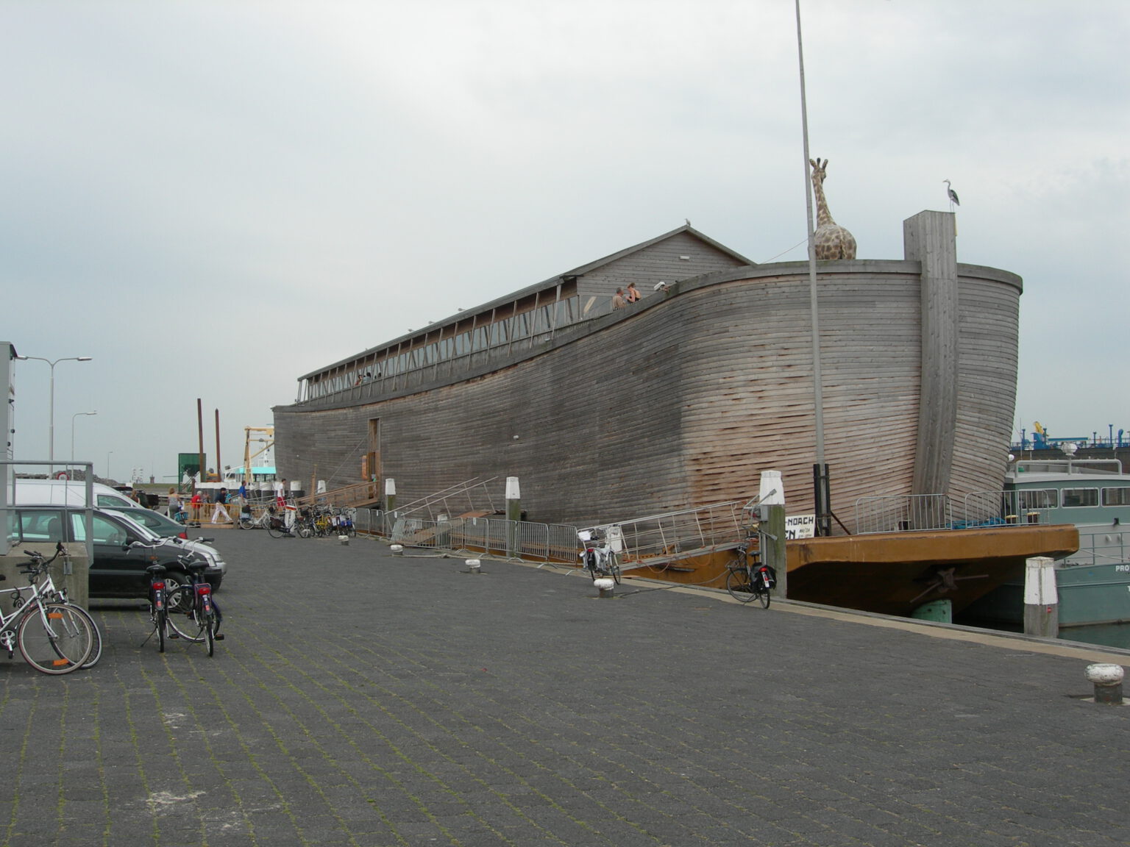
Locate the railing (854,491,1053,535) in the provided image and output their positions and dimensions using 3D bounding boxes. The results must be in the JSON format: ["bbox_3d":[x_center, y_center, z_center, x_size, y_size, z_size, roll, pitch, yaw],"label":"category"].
[{"bbox_3d":[9.992,2.299,34.225,5.700,0.980,0.150,1,-3,-22],"label":"railing"}]

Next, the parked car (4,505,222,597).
[{"bbox_3d":[-6.990,1.955,18.977,4.250,1.470,1.730,0,-3,-8],"label":"parked car"}]

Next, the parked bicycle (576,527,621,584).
[{"bbox_3d":[0.713,2.632,26.801,0.620,1.120,1.750,-1,-3,8],"label":"parked bicycle"}]

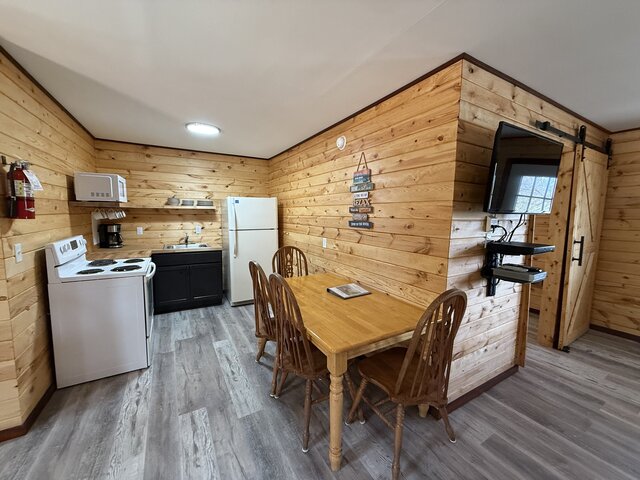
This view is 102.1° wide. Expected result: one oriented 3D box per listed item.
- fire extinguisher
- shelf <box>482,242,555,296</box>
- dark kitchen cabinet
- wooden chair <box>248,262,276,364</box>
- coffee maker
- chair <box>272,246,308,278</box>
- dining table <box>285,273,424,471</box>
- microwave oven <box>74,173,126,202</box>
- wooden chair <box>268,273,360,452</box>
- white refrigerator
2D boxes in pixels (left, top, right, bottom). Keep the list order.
[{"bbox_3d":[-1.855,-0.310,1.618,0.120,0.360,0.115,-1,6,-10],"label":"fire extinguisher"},{"bbox_3d":[1.408,0.241,1.848,0.340,0.440,0.320,-3,7,-30],"label":"shelf"},{"bbox_3d":[-2.055,0.586,4.040,0.915,0.875,0.540,-3,7,-30],"label":"dark kitchen cabinet"},{"bbox_3d":[-0.354,0.685,2.328,0.560,1.040,0.530,-2,6,-27],"label":"wooden chair"},{"bbox_3d":[-2.826,-0.039,3.498,0.245,0.325,0.190,-1,6,-15],"label":"coffee maker"},{"bbox_3d":[-0.247,0.620,2.998,0.530,1.040,0.560,-3,7,-30],"label":"chair"},{"bbox_3d":[0.070,0.848,2.243,0.885,0.740,1.520,-3,7,-30],"label":"dining table"},{"bbox_3d":[-2.475,-0.579,2.961,0.370,0.290,0.500,-2,6,-26],"label":"microwave oven"},{"bbox_3d":[-0.063,0.736,1.846,0.560,1.040,0.530,-3,7,-30],"label":"wooden chair"},{"bbox_3d":[-1.184,0.152,4.362,0.768,1.685,0.680,-3,7,-30],"label":"white refrigerator"}]

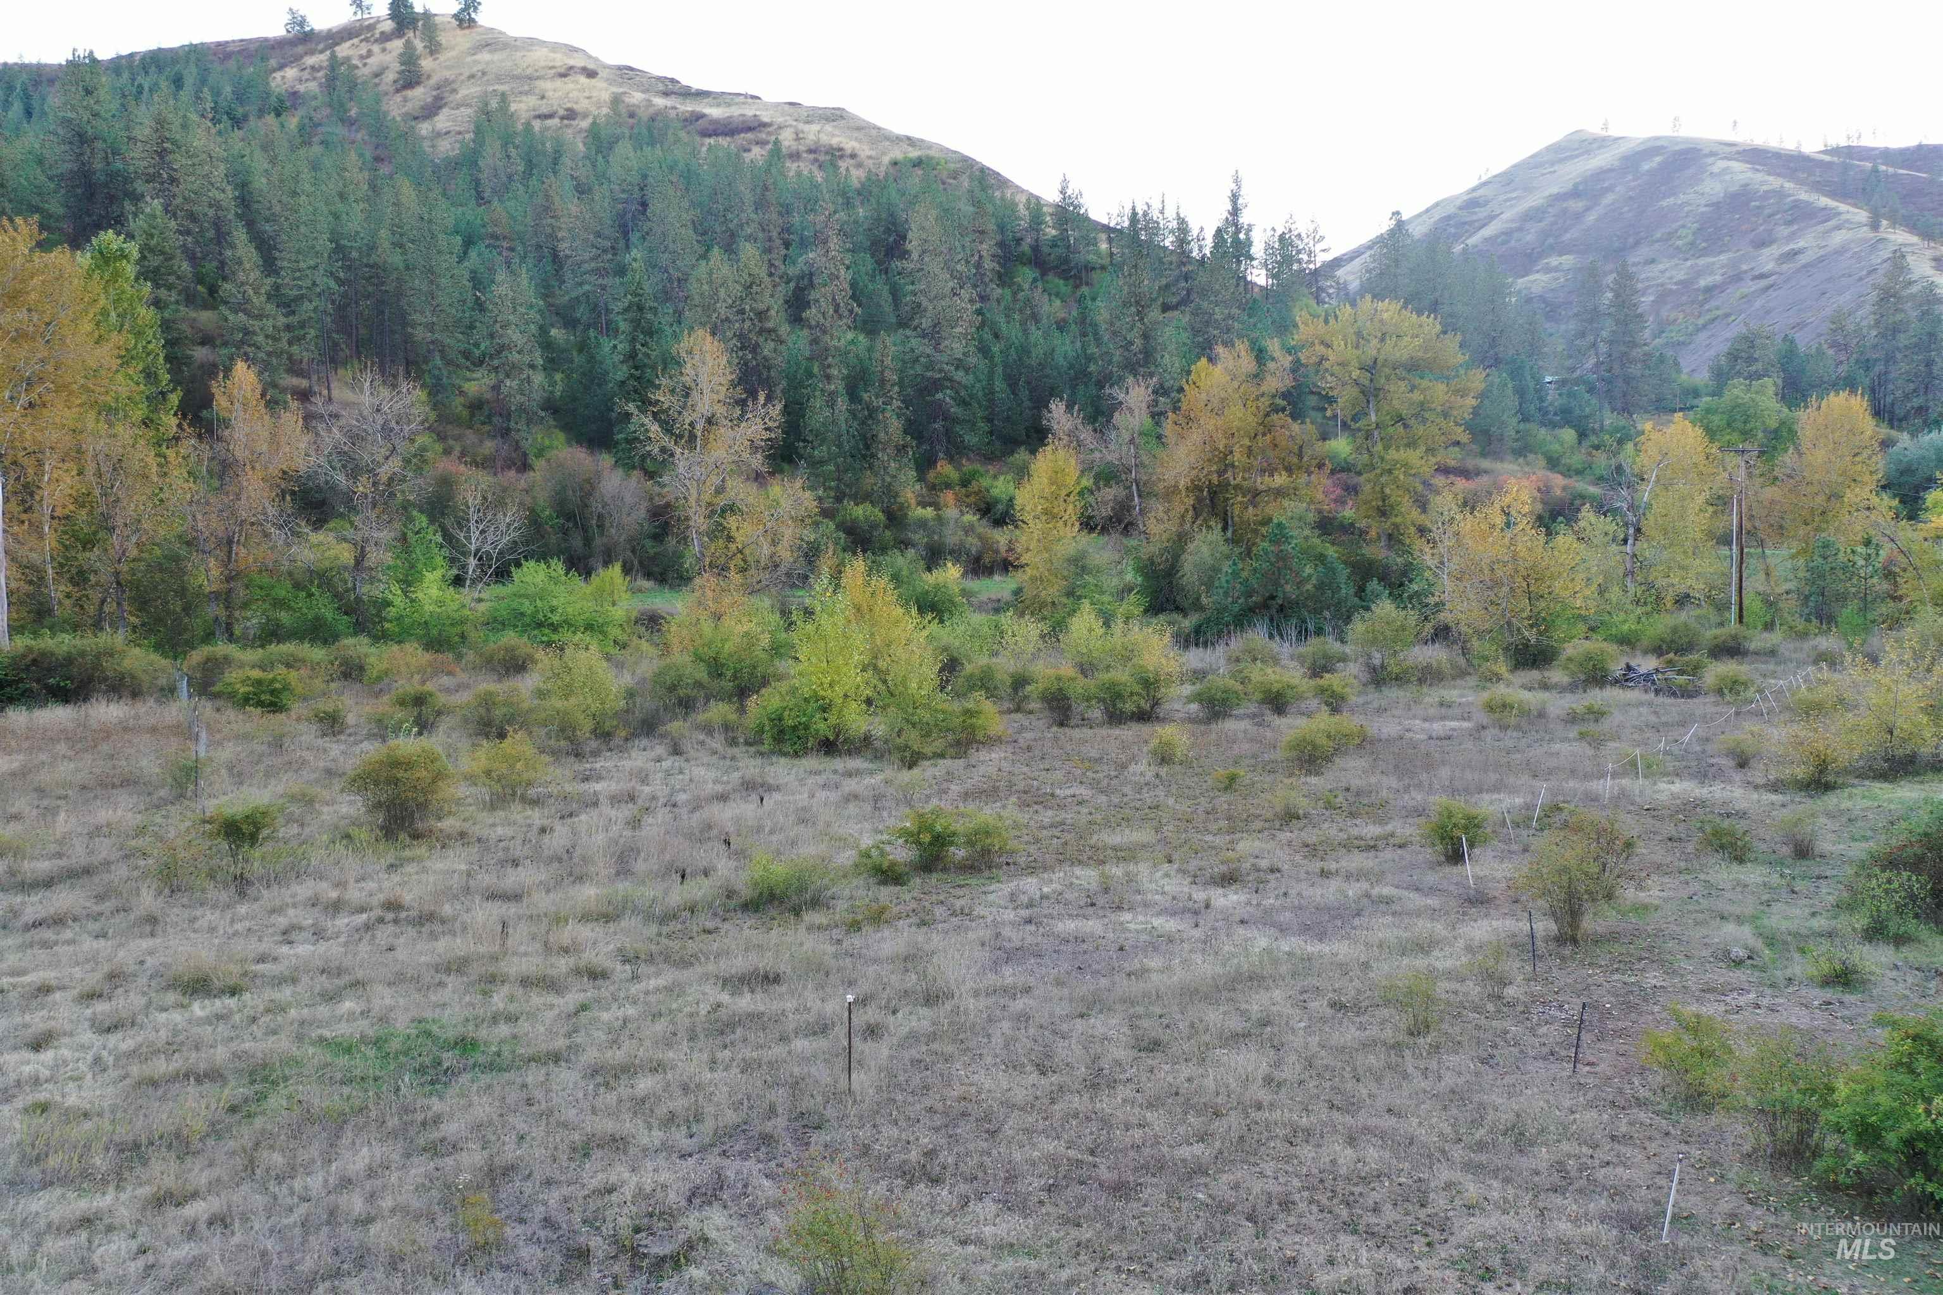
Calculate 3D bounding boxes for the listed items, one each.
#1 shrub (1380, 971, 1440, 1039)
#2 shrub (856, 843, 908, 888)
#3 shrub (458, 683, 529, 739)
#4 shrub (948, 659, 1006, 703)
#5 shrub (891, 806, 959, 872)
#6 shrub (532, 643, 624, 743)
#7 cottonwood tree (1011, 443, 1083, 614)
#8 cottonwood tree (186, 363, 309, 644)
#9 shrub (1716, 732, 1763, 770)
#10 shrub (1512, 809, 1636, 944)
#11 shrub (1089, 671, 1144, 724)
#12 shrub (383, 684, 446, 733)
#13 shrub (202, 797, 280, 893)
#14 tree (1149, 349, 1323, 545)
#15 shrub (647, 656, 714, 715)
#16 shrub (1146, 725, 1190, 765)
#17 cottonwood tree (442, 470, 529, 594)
[{"bbox_3d":[6.562,5.347,22.600,0.868,1.012,0.824,0,5,0],"label":"shrub"},{"bbox_3d":[-1.851,4.526,31.500,1.140,0.890,1.030,0,5,0],"label":"shrub"},{"bbox_3d":[-15.774,2.135,50.000,2.314,1.840,2.198,0,5,0],"label":"shrub"},{"bbox_3d":[0.229,1.350,57.099,2.237,1.793,2.125,0,6,0],"label":"shrub"},{"bbox_3d":[-0.983,4.143,32.600,1.444,1.394,1.372,0,5,0],"label":"shrub"},{"bbox_3d":[-12.808,1.512,49.136,2.961,3.237,2.813,-2,6,-15],"label":"shrub"},{"bbox_3d":[4.200,-6.649,85.327,4.030,9.930,3.910,0,8,0],"label":"cottonwood tree"},{"bbox_3d":[-36.367,-7.365,76.057,6.040,13.930,5.850,0,8,0],"label":"cottonwood tree"},{"bbox_3d":[24.256,3.237,47.721,1.490,1.160,1.340,0,7,0],"label":"shrub"},{"bbox_3d":[11.114,4.240,27.905,2.299,2.521,2.184,2,6,22],"label":"shrub"},{"bbox_3d":[5.129,1.739,53.187,1.977,1.887,1.878,0,6,6],"label":"shrub"},{"bbox_3d":[-19.727,2.177,53.500,2.200,1.770,2.090,0,5,0],"label":"shrub"},{"bbox_3d":[-16.183,4.431,33.527,1.750,2.060,1.580,0,7,0],"label":"shrub"},{"bbox_3d":[18.287,-13.678,104.025,12.020,14.410,11.660,0,8,0],"label":"tree"},{"bbox_3d":[-11.063,1.444,57.500,2.540,2.310,2.410,0,5,0],"label":"shrub"},{"bbox_3d":[6.074,3.013,46.500,1.350,1.260,1.290,0,5,0],"label":"shrub"},{"bbox_3d":[-35.359,-8.014,110.000,6.080,9.110,5.470,0,7,0],"label":"cottonwood tree"}]

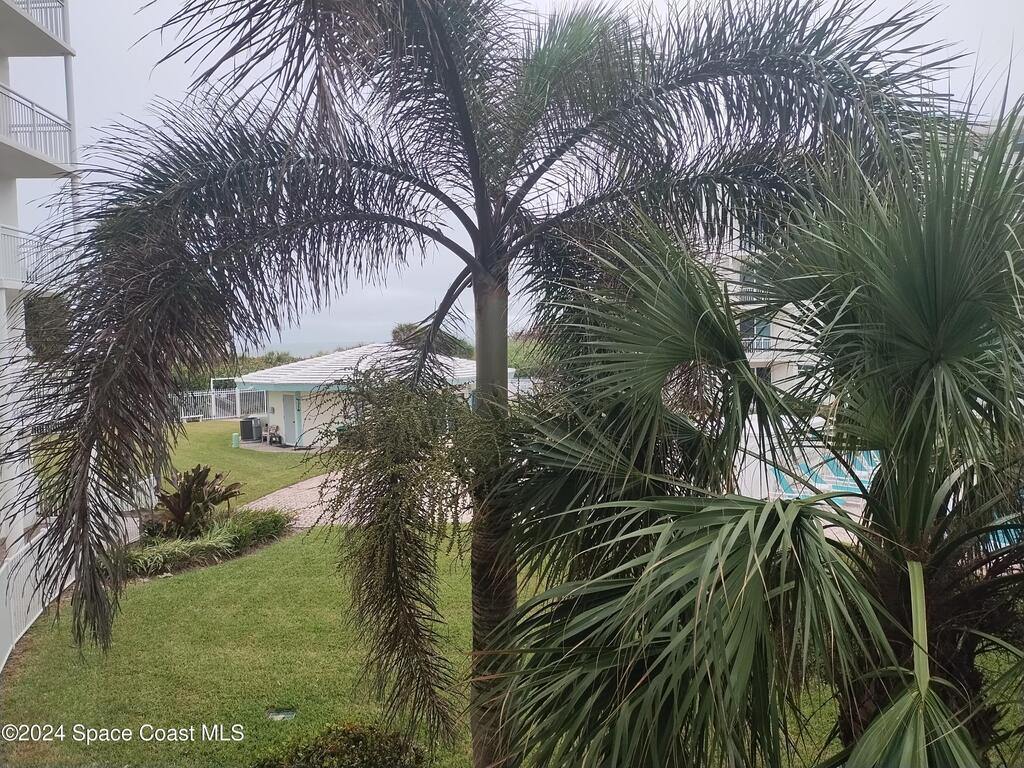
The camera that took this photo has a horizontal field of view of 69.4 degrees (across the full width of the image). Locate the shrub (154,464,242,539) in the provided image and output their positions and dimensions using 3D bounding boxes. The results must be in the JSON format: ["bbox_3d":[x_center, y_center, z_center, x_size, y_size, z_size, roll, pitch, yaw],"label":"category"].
[{"bbox_3d":[-7.122,2.622,16.800,1.850,1.620,1.700,-1,4,0],"label":"shrub"}]

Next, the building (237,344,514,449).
[{"bbox_3d":[-5.950,0.259,34.100,11.900,4.100,8.400,-2,4,-4],"label":"building"}]

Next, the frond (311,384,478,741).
[{"bbox_3d":[-0.737,1.090,4.600,0.950,2.150,0.850,-1,4,0],"label":"frond"}]

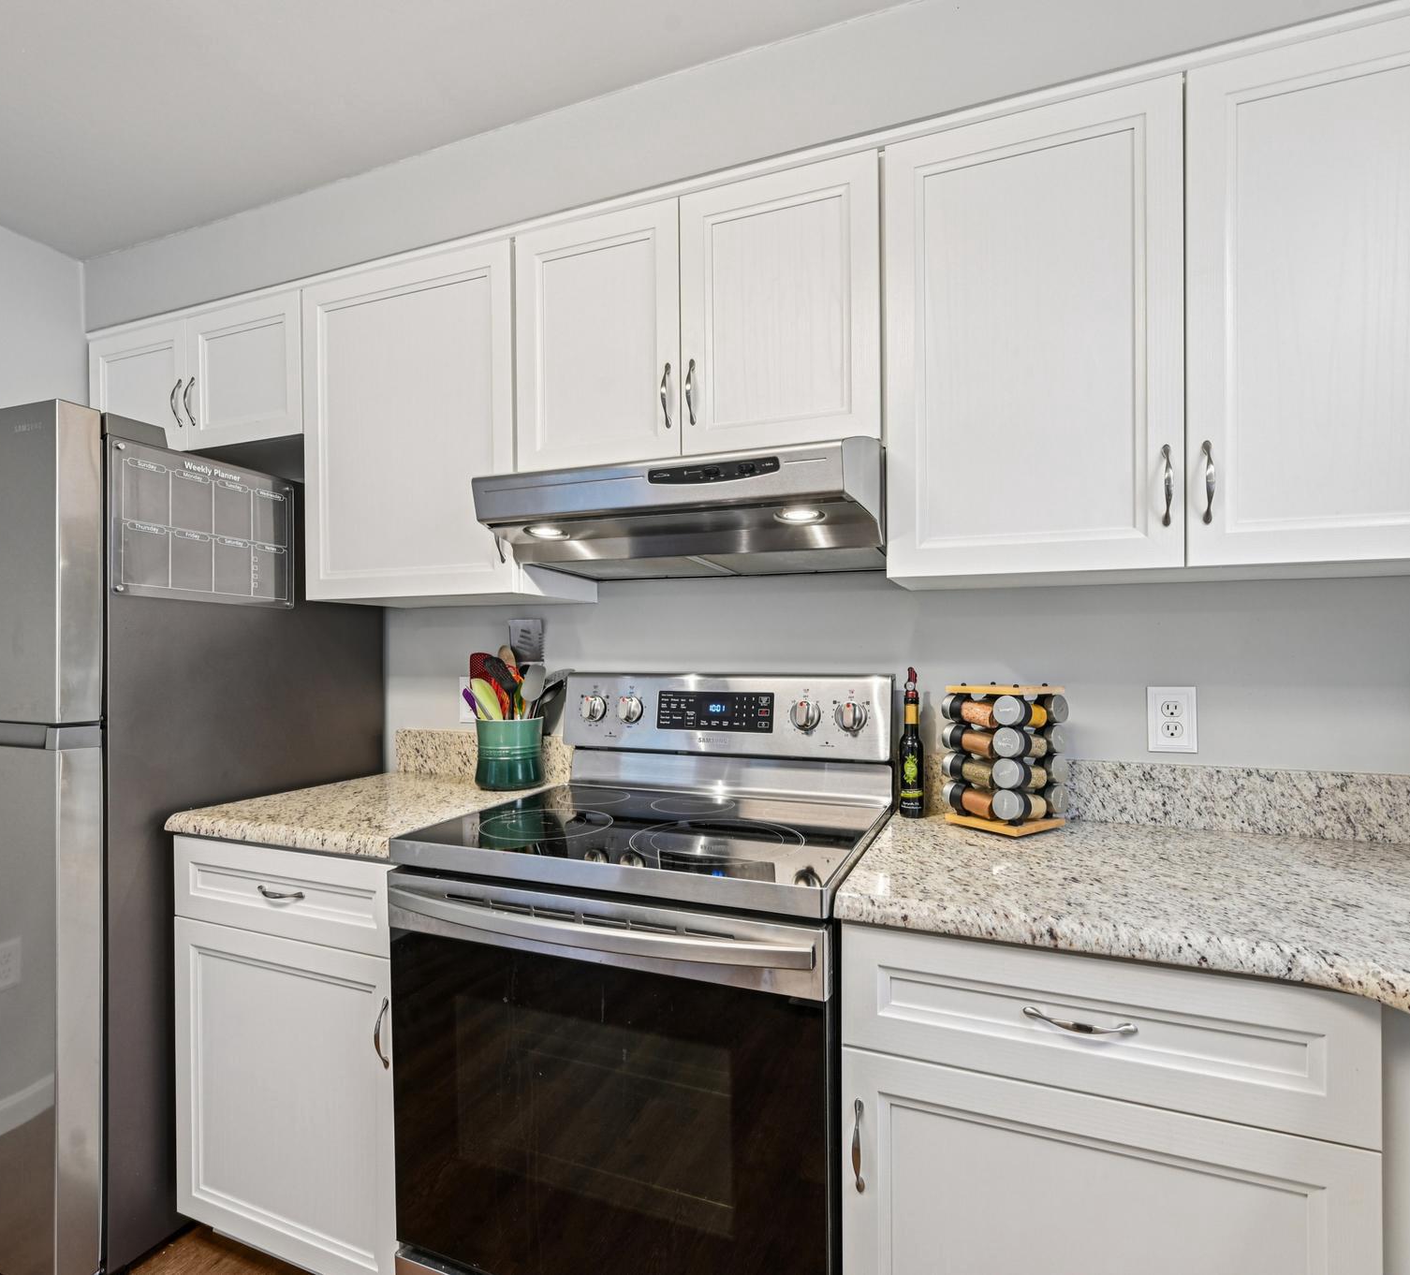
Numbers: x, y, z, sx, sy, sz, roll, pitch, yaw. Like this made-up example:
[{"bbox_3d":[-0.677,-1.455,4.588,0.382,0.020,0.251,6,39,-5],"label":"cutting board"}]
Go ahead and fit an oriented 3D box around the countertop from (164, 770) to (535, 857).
[{"bbox_3d":[-0.705,0.380,1.700,0.572,0.033,0.630,0,0,22],"label":"countertop"}]

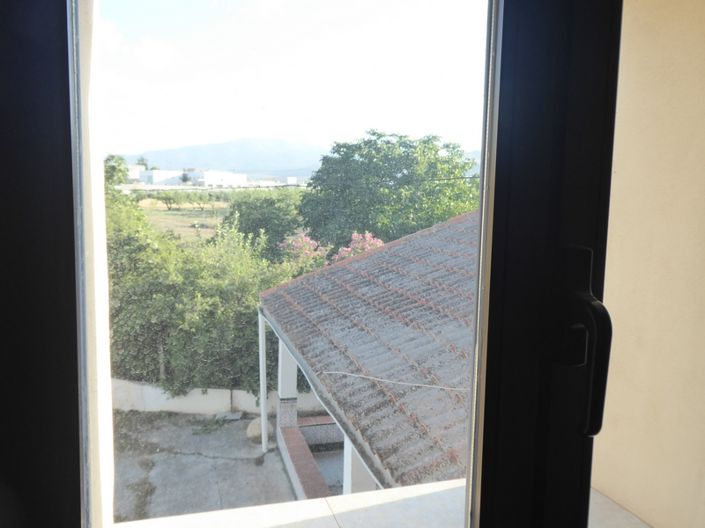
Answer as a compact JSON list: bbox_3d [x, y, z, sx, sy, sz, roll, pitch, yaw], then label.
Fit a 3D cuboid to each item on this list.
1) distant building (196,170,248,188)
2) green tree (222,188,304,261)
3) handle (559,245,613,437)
[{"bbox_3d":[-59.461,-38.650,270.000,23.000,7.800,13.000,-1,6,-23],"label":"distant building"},{"bbox_3d":[-4.523,-1.855,30.000,4.200,4.100,4.200,0,6,-9],"label":"green tree"},{"bbox_3d":[0.235,0.077,0.590,0.028,0.180,0.050,-1,6,-17],"label":"handle"}]

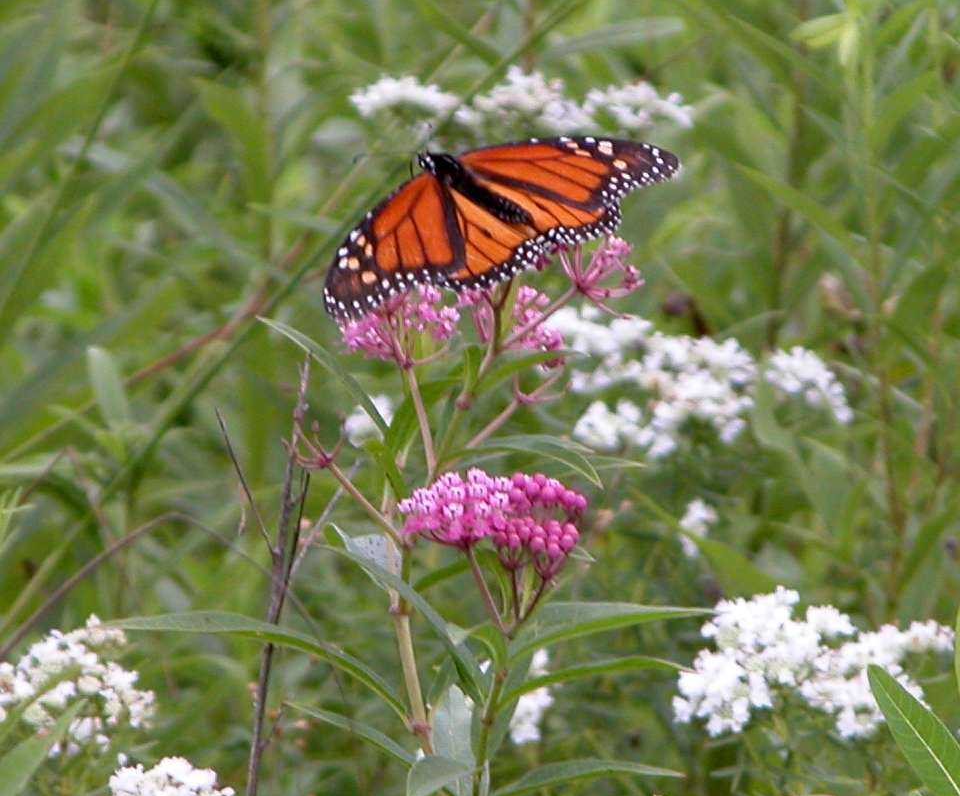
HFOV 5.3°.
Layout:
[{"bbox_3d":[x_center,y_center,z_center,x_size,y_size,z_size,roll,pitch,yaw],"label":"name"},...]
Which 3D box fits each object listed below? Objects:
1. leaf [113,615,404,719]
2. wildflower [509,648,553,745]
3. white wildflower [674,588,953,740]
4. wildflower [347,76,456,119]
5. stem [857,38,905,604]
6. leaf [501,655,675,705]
[{"bbox_3d":[-0.050,0.061,2.360,0.069,0.015,0.014,18,33,-6],"label":"leaf"},{"bbox_3d":[0.012,0.072,2.500,0.012,0.021,0.014,0,15,0],"label":"wildflower"},{"bbox_3d":[0.080,0.064,2.480,0.066,0.030,0.046,0,14,0],"label":"white wildflower"},{"bbox_3d":[-0.020,-0.079,2.720,0.028,0.011,0.024,0,15,0],"label":"wildflower"},{"bbox_3d":[0.110,-0.021,2.850,0.005,0.157,0.005,-2,15,1],"label":"stem"},{"bbox_3d":[0.024,0.064,2.340,0.042,0.009,0.011,-11,32,12],"label":"leaf"}]

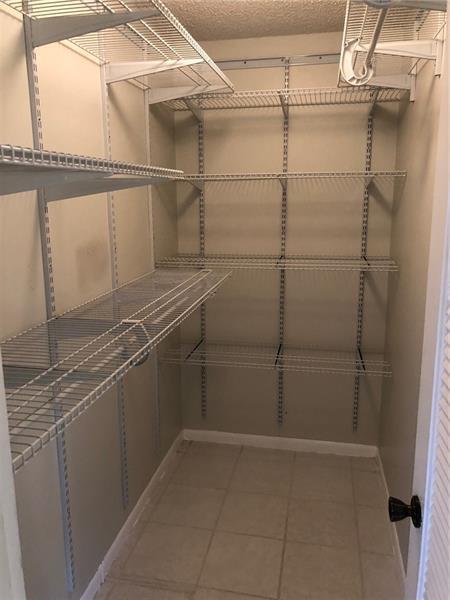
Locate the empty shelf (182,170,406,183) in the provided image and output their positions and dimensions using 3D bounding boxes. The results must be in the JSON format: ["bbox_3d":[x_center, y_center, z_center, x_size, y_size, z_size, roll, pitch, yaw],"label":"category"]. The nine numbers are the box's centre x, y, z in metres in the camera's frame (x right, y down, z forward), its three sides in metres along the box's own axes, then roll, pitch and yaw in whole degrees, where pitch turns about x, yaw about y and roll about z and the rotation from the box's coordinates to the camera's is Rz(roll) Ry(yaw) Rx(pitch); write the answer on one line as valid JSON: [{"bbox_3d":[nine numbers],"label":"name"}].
[{"bbox_3d":[0.289,-0.652,2.575,1.210,0.030,0.415,2,11,11],"label":"empty shelf"}]

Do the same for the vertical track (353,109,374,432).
[{"bbox_3d":[0.794,-0.192,2.794,0.028,2.037,0.018,2,11,11],"label":"vertical track"}]

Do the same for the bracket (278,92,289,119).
[{"bbox_3d":[0.299,-1.012,2.511,0.020,0.066,0.412,2,11,11],"label":"bracket"}]

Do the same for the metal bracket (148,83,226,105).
[{"bbox_3d":[-0.171,-1.000,2.364,0.403,0.075,0.018,2,11,11],"label":"metal bracket"}]

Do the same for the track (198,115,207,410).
[{"bbox_3d":[-0.134,-0.223,2.980,0.028,2.020,0.018,2,11,11],"label":"track"}]

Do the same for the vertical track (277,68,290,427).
[{"bbox_3d":[0.348,-0.259,2.873,0.028,2.145,0.018,2,11,11],"label":"vertical track"}]

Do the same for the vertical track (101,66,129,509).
[{"bbox_3d":[-0.468,-0.051,2.083,0.020,2.105,0.028,2,11,11],"label":"vertical track"}]

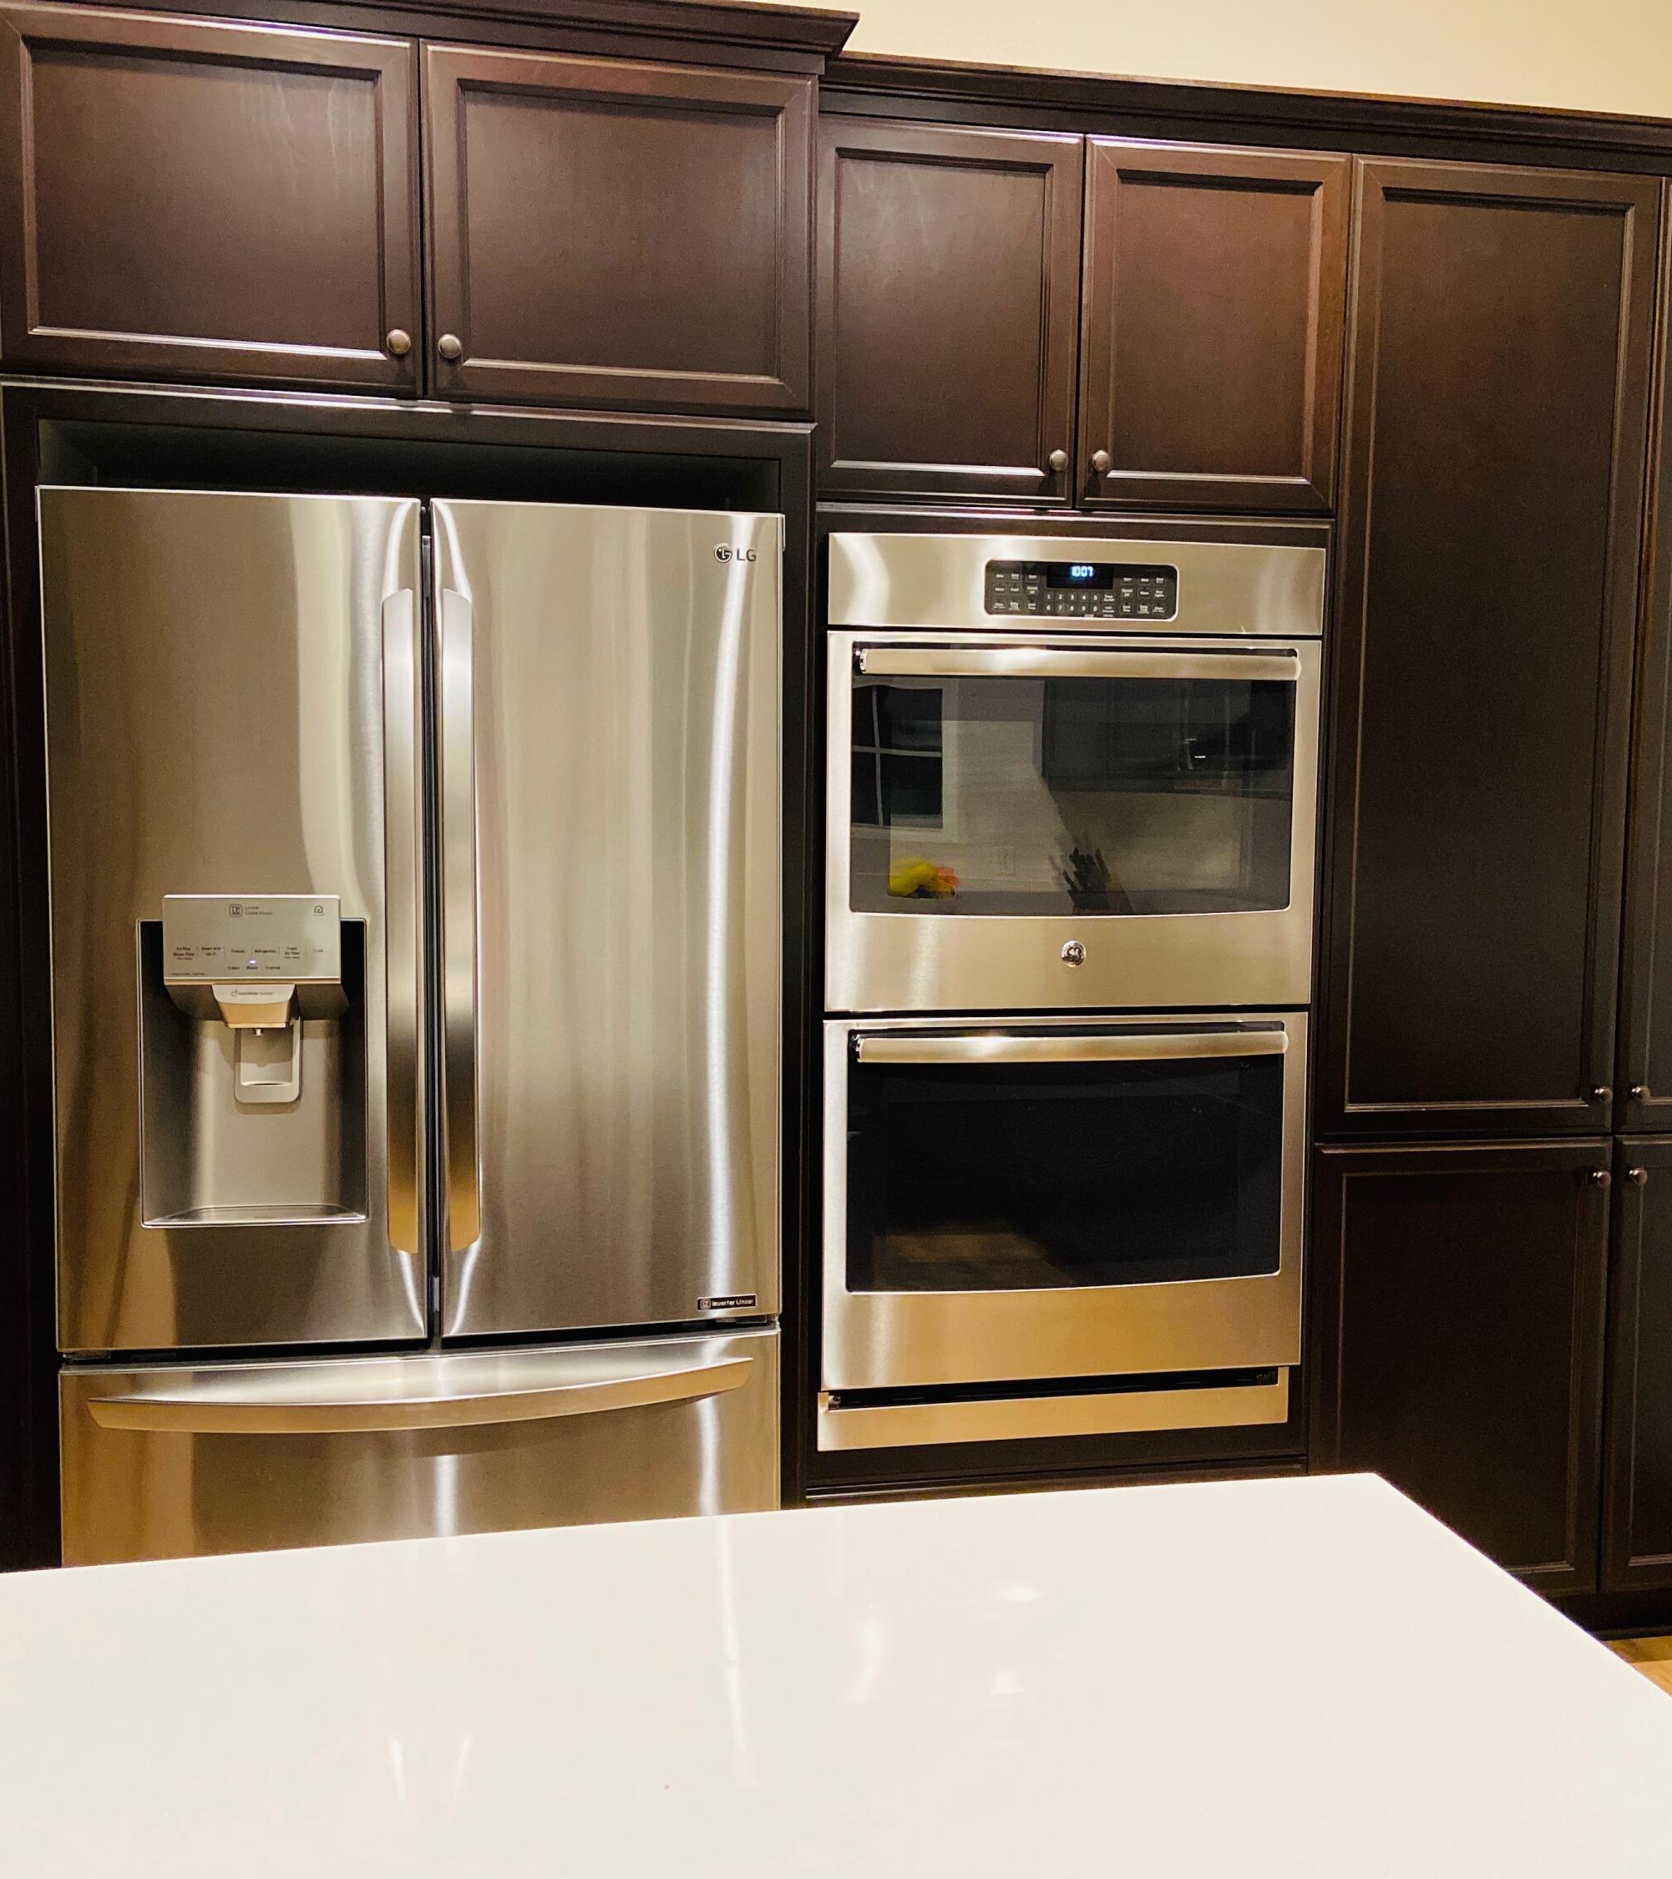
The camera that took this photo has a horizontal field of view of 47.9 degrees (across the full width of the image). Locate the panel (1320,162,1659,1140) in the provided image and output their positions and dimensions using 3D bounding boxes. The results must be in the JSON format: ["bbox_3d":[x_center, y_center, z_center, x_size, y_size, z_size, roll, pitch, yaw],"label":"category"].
[{"bbox_3d":[1.011,-0.431,2.933,0.506,1.489,0.025,0,5,-10],"label":"panel"}]

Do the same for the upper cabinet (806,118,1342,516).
[{"bbox_3d":[0.308,-0.929,3.046,0.817,0.534,0.580,0,5,-10],"label":"upper cabinet"}]

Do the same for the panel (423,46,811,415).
[{"bbox_3d":[-0.283,-0.942,2.522,0.514,0.447,0.025,0,5,-10],"label":"panel"}]

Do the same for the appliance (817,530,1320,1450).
[{"bbox_3d":[0.308,0.070,3.070,0.756,1.358,0.650,0,5,-10],"label":"appliance"}]

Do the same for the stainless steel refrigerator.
[{"bbox_3d":[-0.585,0.303,2.778,0.906,1.770,0.895,0,5,-10],"label":"stainless steel refrigerator"}]

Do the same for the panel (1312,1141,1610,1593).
[{"bbox_3d":[0.995,0.694,3.026,0.506,0.752,0.025,0,5,-10],"label":"panel"}]

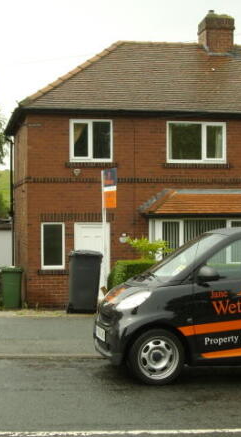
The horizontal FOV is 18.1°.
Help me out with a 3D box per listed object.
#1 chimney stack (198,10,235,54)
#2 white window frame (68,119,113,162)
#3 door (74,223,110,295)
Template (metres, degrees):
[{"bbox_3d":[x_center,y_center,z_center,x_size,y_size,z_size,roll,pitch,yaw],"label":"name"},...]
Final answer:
[{"bbox_3d":[2.717,-5.222,21.599,0.842,1.213,0.750,0,0,-12],"label":"chimney stack"},{"bbox_3d":[-0.735,-1.952,19.133,1.104,1.083,0.100,0,0,-12],"label":"white window frame"},{"bbox_3d":[-0.704,1.104,18.791,0.889,1.996,0.100,0,0,-12],"label":"door"}]

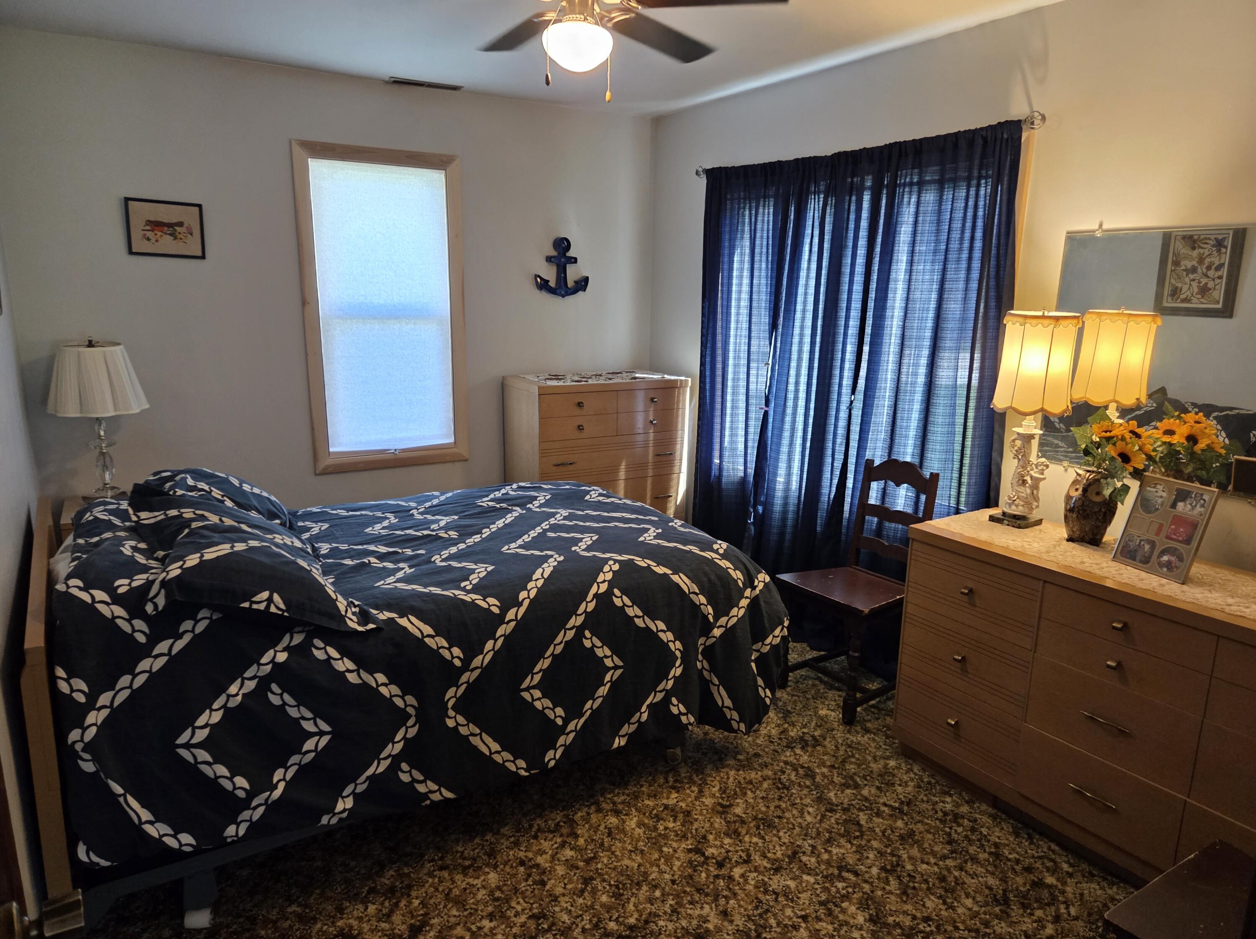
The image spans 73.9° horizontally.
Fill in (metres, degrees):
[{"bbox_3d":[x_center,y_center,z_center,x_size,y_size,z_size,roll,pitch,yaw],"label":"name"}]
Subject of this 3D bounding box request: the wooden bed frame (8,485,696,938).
[{"bbox_3d":[-0.885,0.545,2.921,1.844,0.817,1.439,-7,15,-31],"label":"wooden bed frame"}]

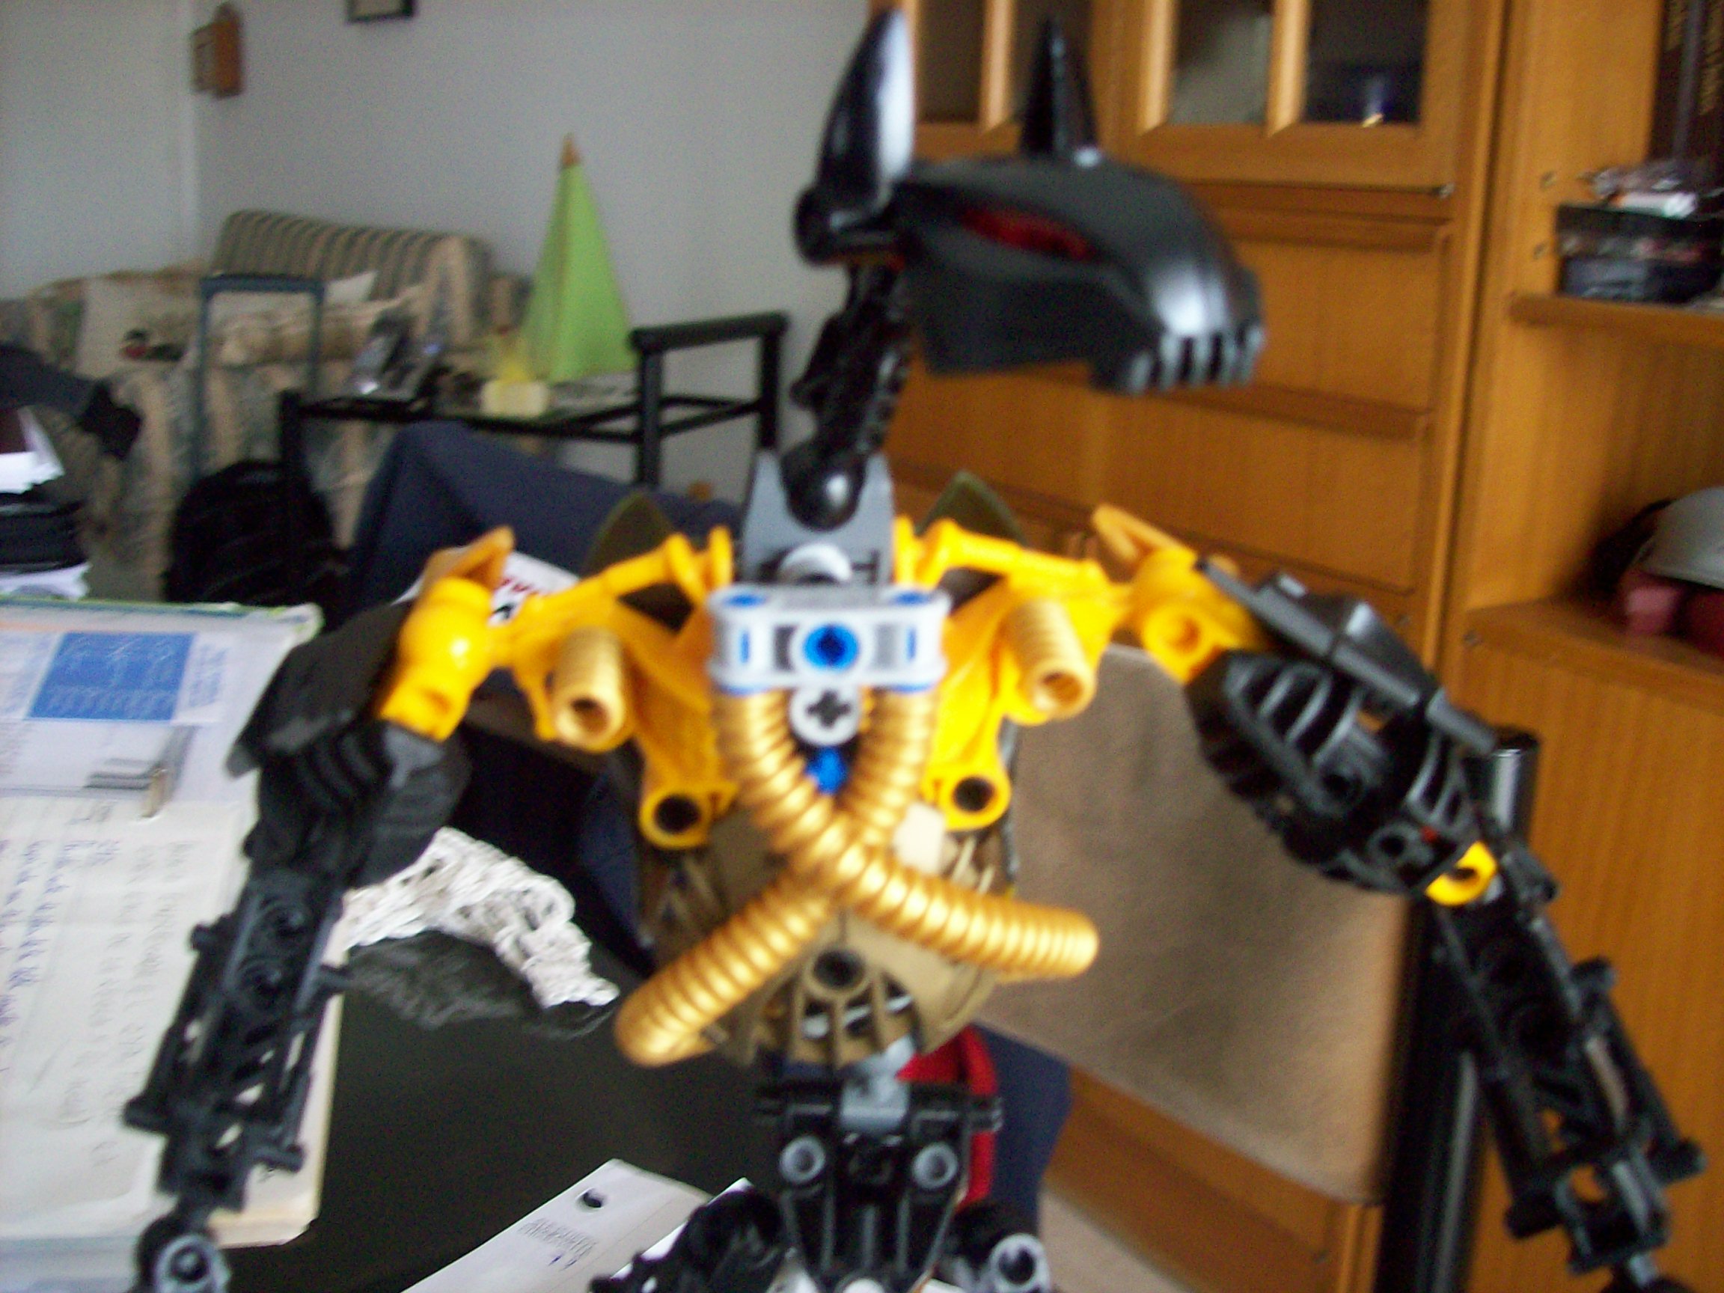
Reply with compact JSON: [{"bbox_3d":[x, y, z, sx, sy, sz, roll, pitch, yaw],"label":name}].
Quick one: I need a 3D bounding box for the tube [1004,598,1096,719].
[{"bbox_3d":[0.020,0.002,0.193,0.007,0.007,0.015,0,22,-8],"label":"tube"}]

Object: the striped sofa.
[{"bbox_3d":[-1.391,-0.494,3.870,0.790,0.840,1.670,-7,17,-33],"label":"striped sofa"}]

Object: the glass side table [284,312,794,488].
[{"bbox_3d":[-0.487,-0.125,2.699,0.623,0.770,0.476,8,15,21],"label":"glass side table"}]

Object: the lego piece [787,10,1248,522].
[{"bbox_3d":[0.020,-0.040,0.203,0.052,0.058,0.041,12,17,34],"label":"lego piece"}]

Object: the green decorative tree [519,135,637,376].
[{"bbox_3d":[-0.407,-0.561,2.557,0.128,0.350,0.128,-7,17,-31],"label":"green decorative tree"}]

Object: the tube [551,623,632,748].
[{"bbox_3d":[-0.028,0.004,0.186,0.007,0.007,0.015,0,22,-8],"label":"tube"}]

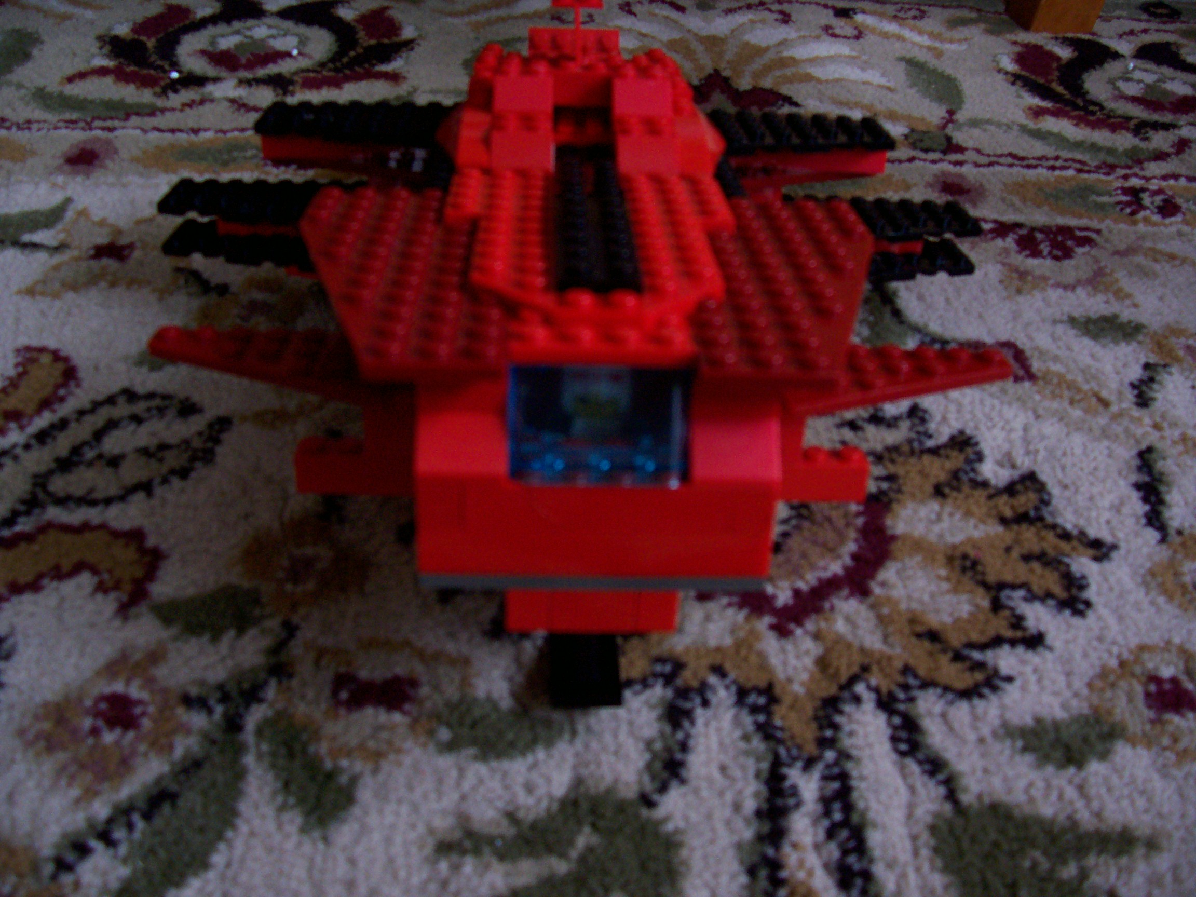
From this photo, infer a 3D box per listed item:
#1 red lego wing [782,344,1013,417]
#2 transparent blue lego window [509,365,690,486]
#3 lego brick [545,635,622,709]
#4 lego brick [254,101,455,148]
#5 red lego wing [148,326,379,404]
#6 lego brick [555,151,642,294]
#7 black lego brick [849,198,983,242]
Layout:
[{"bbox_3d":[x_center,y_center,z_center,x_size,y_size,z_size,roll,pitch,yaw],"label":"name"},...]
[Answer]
[{"bbox_3d":[0.065,-0.015,0.265,0.063,0.005,0.033,1,29,-3],"label":"red lego wing"},{"bbox_3d":[0.000,-0.006,0.209,0.032,0.020,0.016,1,29,-3],"label":"transparent blue lego window"},{"bbox_3d":[-0.004,0.049,0.288,0.016,0.005,0.040,1,29,-3],"label":"lego brick"},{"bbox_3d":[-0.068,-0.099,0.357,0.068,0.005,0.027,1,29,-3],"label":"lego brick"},{"bbox_3d":[-0.070,-0.017,0.257,0.063,0.005,0.033,1,29,-3],"label":"red lego wing"},{"bbox_3d":[-0.001,-0.052,0.263,0.016,0.005,0.092,1,29,-3],"label":"lego brick"},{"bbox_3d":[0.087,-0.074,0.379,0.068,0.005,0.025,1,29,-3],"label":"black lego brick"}]

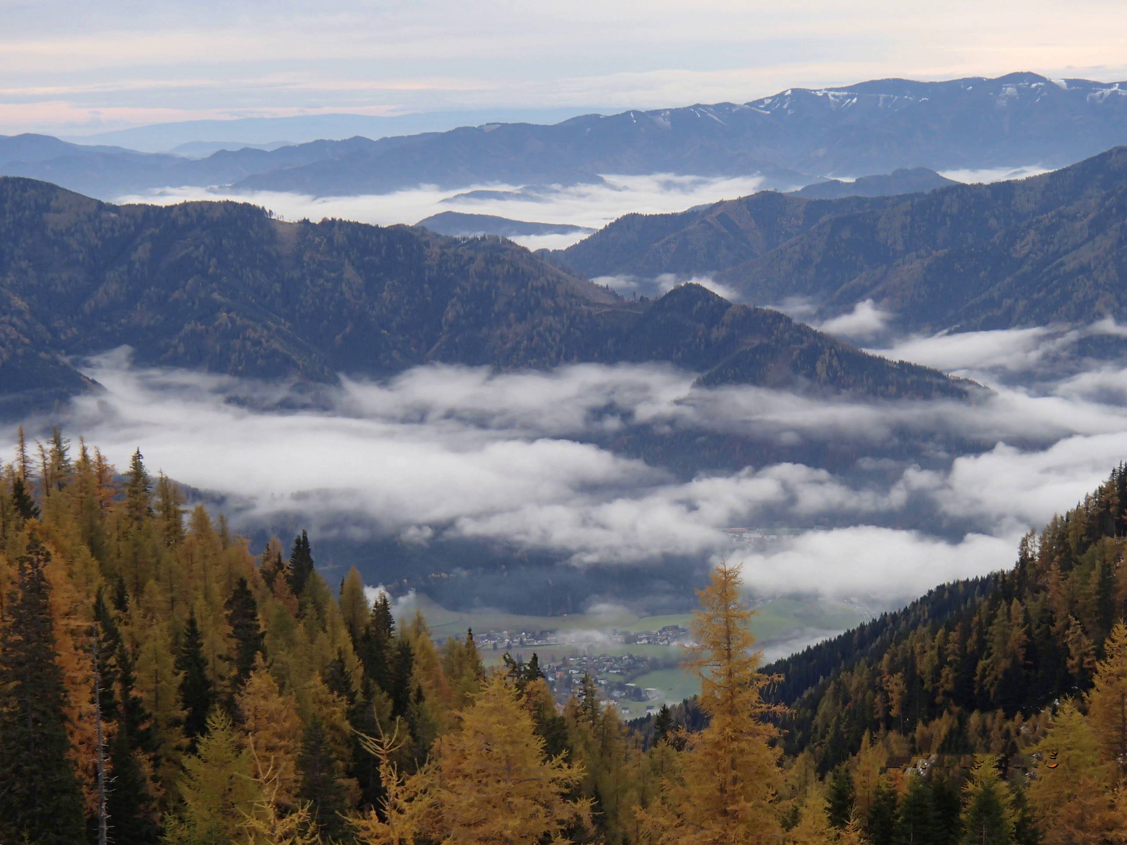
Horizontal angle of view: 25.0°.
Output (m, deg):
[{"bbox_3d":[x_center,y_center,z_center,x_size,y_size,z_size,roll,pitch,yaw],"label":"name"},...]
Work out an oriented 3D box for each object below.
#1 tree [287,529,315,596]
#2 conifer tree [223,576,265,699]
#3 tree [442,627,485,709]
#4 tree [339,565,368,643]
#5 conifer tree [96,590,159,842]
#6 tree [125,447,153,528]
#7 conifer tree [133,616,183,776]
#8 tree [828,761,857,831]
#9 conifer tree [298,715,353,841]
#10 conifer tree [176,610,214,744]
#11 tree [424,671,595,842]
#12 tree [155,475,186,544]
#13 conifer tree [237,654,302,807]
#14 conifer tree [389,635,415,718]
[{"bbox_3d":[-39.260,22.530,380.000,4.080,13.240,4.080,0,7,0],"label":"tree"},{"bbox_3d":[-23.316,17.216,185.701,3.200,12.000,3.200,0,7,0],"label":"conifer tree"},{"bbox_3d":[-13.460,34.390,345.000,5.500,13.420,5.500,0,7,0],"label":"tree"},{"bbox_3d":[-17.779,17.576,215.643,2.900,11.000,2.900,0,7,0],"label":"tree"},{"bbox_3d":[-29.320,19.660,170.000,4.240,17.470,4.240,0,7,0],"label":"conifer tree"},{"bbox_3d":[-43.496,9.025,260.760,3.100,13.000,3.100,0,7,0],"label":"tree"},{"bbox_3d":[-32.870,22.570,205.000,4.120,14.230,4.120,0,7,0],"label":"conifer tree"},{"bbox_3d":[13.717,19.730,125.351,1.900,6.000,1.900,0,7,0],"label":"tree"},{"bbox_3d":[-12.027,18.880,125.526,3.100,9.000,3.100,0,7,0],"label":"conifer tree"},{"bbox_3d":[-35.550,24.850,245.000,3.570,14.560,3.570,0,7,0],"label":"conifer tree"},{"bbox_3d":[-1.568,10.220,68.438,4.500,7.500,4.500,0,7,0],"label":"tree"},{"bbox_3d":[-39.742,10.866,255.701,3.100,12.000,3.100,0,7,0],"label":"tree"},{"bbox_3d":[-19.660,20.950,170.000,4.480,11.460,4.480,0,7,0],"label":"conifer tree"},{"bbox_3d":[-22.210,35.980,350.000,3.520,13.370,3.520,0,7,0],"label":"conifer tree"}]

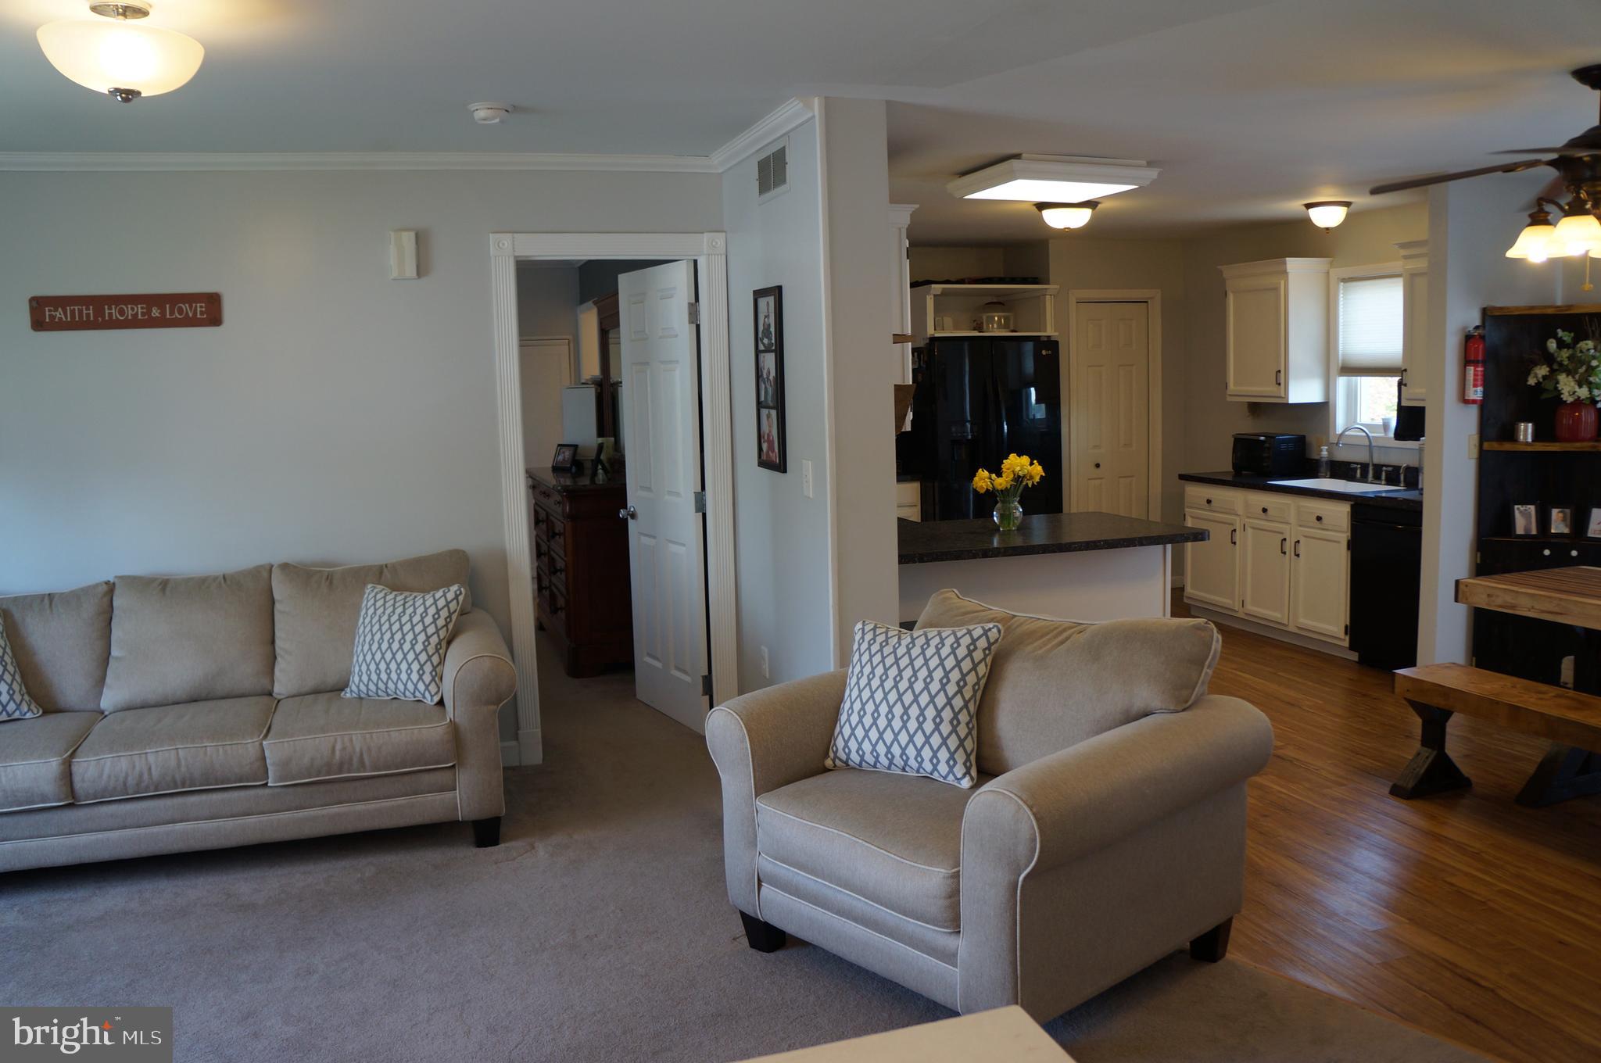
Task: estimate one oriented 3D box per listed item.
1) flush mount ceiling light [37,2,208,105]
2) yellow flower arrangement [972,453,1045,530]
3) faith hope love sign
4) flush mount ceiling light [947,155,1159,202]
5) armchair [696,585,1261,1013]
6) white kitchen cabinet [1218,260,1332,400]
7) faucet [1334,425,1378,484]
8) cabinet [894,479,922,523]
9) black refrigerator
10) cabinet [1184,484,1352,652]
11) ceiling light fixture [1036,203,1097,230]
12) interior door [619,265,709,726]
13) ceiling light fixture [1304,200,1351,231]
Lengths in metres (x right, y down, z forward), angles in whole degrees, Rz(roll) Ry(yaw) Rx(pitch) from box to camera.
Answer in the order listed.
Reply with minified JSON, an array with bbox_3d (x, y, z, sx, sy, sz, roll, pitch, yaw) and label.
[{"bbox_3d":[-1.547,-1.096,2.742,0.334,0.215,0.334,-4,7,-17],"label":"flush mount ceiling light"},{"bbox_3d":[0.893,-0.176,5.147,0.315,0.320,0.290,-2,7,0],"label":"yellow flower arrangement"},{"bbox_3d":[-2.352,-0.764,4.184,0.610,0.125,0.020,-4,8,-20],"label":"faith hope love sign"},{"bbox_3d":[1.107,-1.541,5.279,0.725,0.100,0.690,-4,7,-17],"label":"flush mount ceiling light"},{"bbox_3d":[0.481,0.676,3.214,0.950,0.890,1.155,-8,10,-39],"label":"armchair"},{"bbox_3d":[2.895,-1.214,7.341,0.340,0.842,0.635,-4,7,-17],"label":"white kitchen cabinet"},{"bbox_3d":[3.100,-0.429,6.691,0.250,0.320,0.070,-4,7,-17],"label":"faucet"},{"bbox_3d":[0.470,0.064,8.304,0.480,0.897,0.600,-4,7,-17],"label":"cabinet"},{"bbox_3d":[1.186,-0.406,8.291,0.900,1.789,0.850,-4,7,-17],"label":"black refrigerator"},{"bbox_3d":[2.831,0.157,6.740,0.610,0.830,1.330,-4,8,-20],"label":"cabinet"},{"bbox_3d":[1.333,-1.570,5.986,0.340,0.150,0.340,-4,8,-20],"label":"ceiling light fixture"},{"bbox_3d":[-0.637,-0.160,5.396,0.040,2.030,0.750,-6,9,-30],"label":"interior door"},{"bbox_3d":[2.711,-1.615,6.159,0.255,0.150,0.255,-4,8,-20],"label":"ceiling light fixture"}]

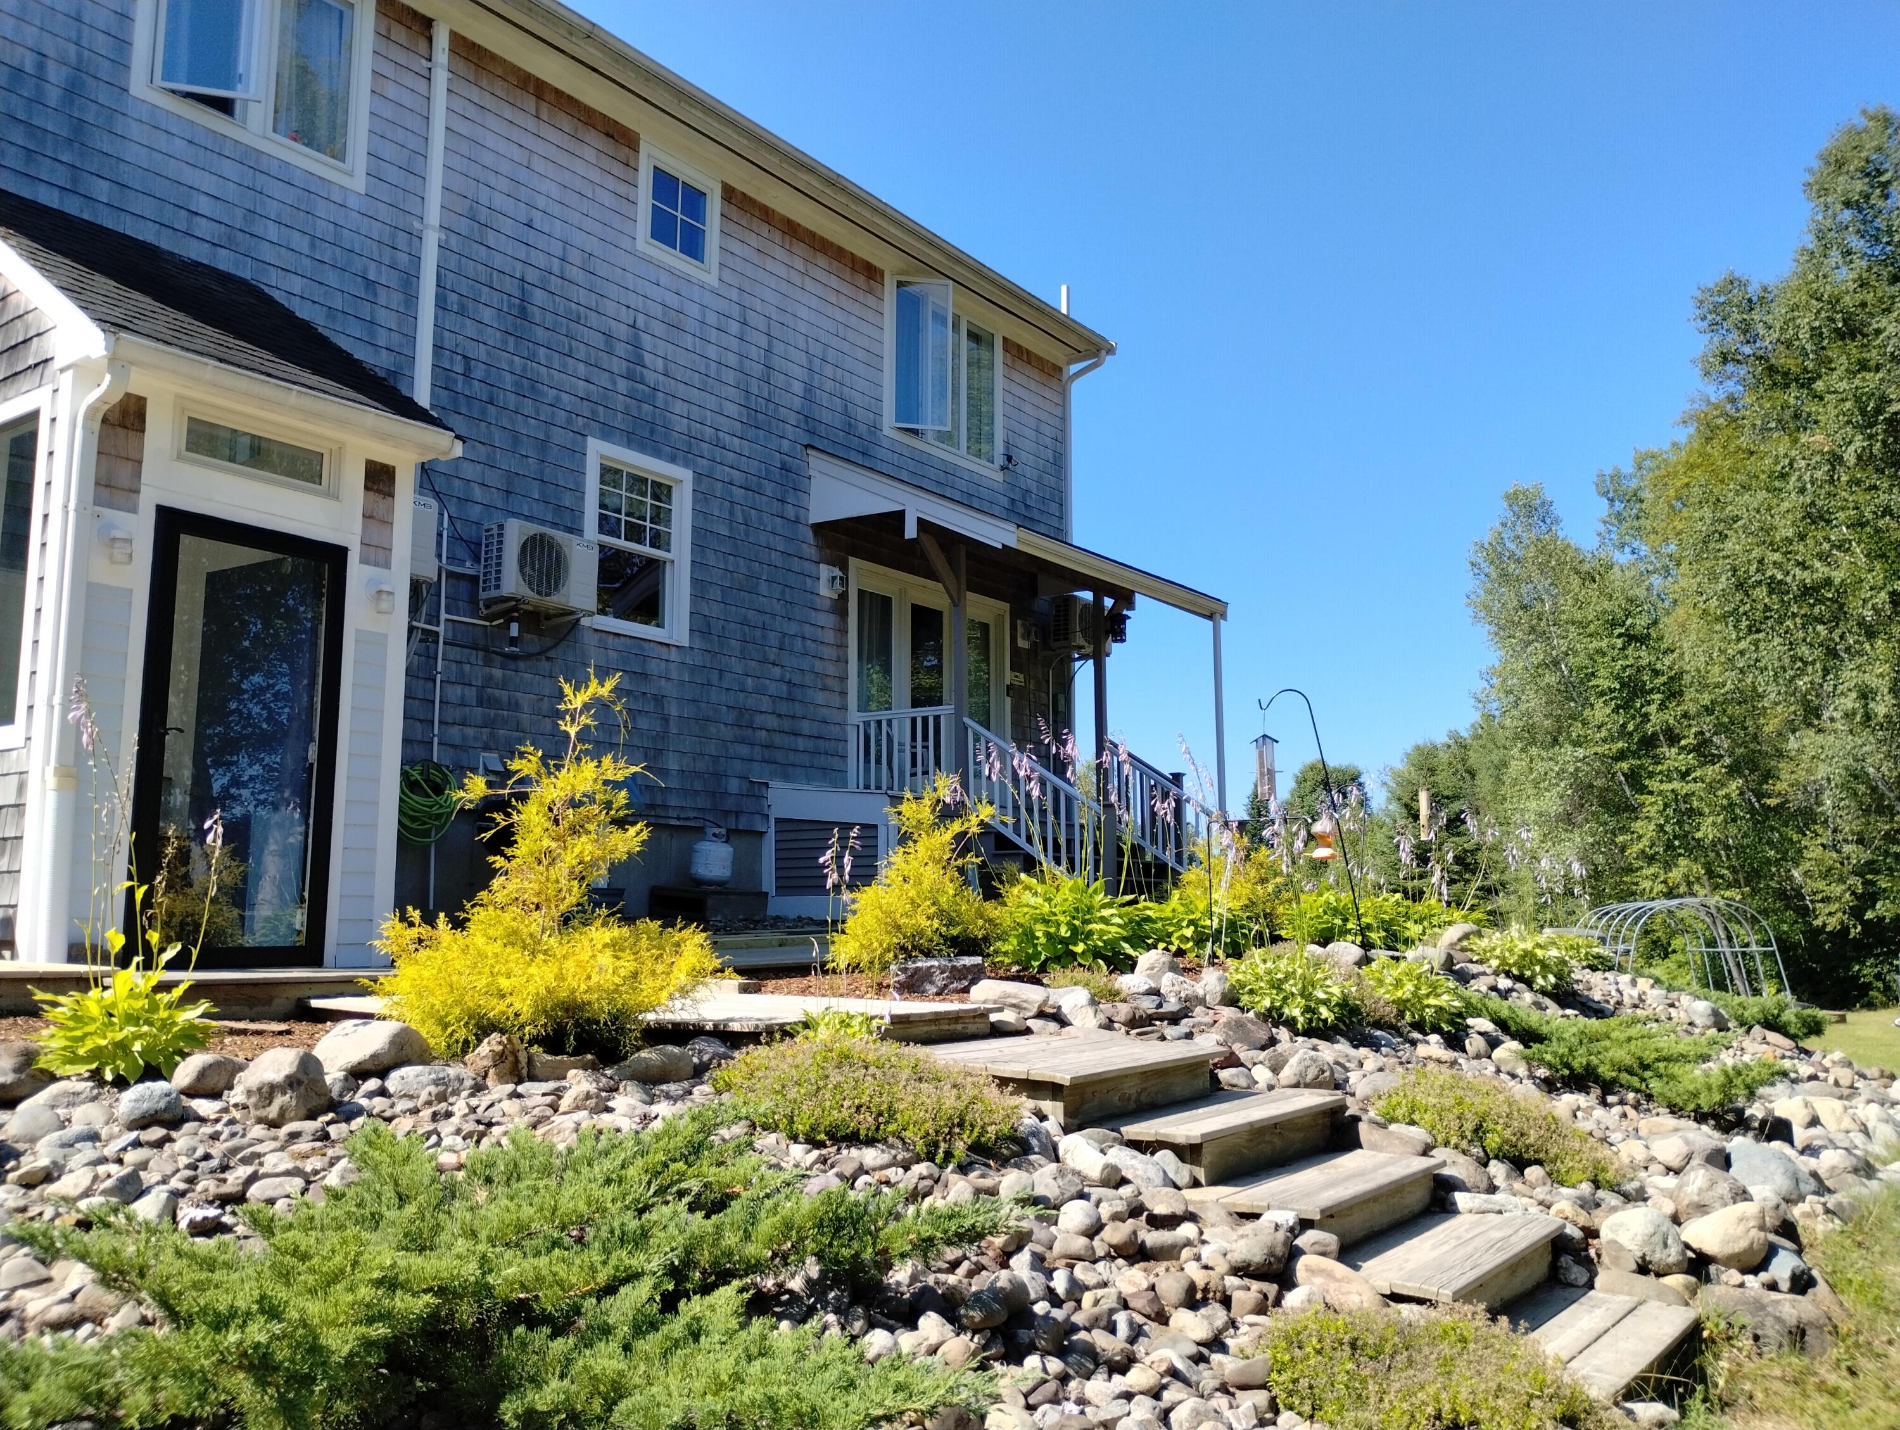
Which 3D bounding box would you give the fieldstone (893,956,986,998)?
[{"bbox_3d":[-0.064,1.516,8.900,0.540,0.210,0.320,0,-9,0],"label":"fieldstone"}]

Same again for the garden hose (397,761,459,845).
[{"bbox_3d":[-3.372,0.556,9.783,0.190,0.530,0.440,-7,-11,36],"label":"garden hose"}]

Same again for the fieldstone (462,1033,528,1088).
[{"bbox_3d":[-1.552,1.180,5.250,0.210,0.200,0.180,2,-9,-16],"label":"fieldstone"}]

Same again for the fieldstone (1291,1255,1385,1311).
[{"bbox_3d":[0.883,1.292,3.500,0.220,0.125,0.170,-2,-8,13],"label":"fieldstone"}]

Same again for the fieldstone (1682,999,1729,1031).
[{"bbox_3d":[4.566,1.813,9.300,0.275,0.200,0.230,-4,-9,25],"label":"fieldstone"}]

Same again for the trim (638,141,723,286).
[{"bbox_3d":[-2.146,-3.991,12.280,0.100,0.910,0.860,-7,-11,36],"label":"trim"}]

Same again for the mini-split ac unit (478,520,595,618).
[{"bbox_3d":[-2.849,-1.002,10.750,0.300,0.540,0.780,-6,-10,32],"label":"mini-split ac unit"}]

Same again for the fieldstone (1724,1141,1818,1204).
[{"bbox_3d":[2.886,1.595,5.400,0.300,0.195,0.250,-5,-10,27],"label":"fieldstone"}]

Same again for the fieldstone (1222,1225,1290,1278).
[{"bbox_3d":[0.719,1.256,3.600,0.150,0.118,0.125,-2,-8,11],"label":"fieldstone"}]

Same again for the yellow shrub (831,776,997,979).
[{"bbox_3d":[-0.222,1.024,9.600,1.050,1.270,1.000,0,-9,-1],"label":"yellow shrub"}]

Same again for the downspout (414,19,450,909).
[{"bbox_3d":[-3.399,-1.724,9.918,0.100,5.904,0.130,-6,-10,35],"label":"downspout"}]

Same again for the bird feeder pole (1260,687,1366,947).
[{"bbox_3d":[2.123,0.617,9.000,0.620,1.570,0.200,-2,-9,13],"label":"bird feeder pole"}]

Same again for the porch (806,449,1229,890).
[{"bbox_3d":[0.913,-0.168,13.874,2.500,4.080,3.820,-6,-9,35],"label":"porch"}]

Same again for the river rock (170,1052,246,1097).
[{"bbox_3d":[-2.098,1.016,4.350,0.205,0.120,0.170,4,-9,-25],"label":"river rock"}]

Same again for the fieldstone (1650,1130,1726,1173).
[{"bbox_3d":[2.807,1.657,5.850,0.280,0.170,0.240,-4,-9,25],"label":"fieldstone"}]

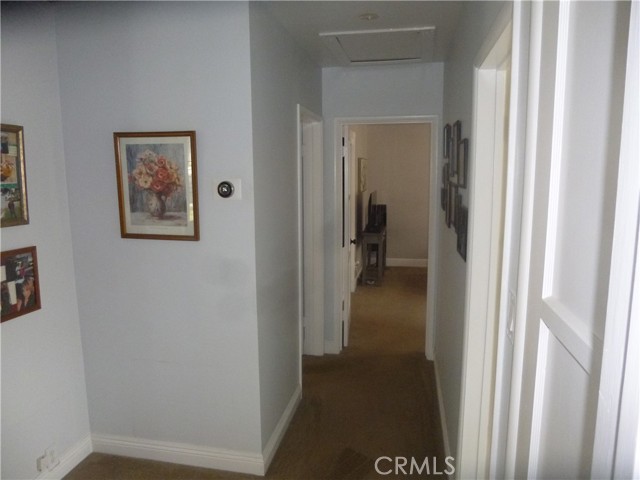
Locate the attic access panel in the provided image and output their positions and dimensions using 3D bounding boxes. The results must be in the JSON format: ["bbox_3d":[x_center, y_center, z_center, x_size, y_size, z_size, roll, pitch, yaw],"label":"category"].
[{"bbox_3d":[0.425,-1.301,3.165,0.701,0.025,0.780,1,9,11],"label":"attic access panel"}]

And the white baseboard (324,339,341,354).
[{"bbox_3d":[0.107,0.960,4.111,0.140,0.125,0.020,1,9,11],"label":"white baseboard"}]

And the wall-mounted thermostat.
[{"bbox_3d":[-0.461,-0.247,2.277,0.084,0.084,0.032,1,9,11],"label":"wall-mounted thermostat"}]

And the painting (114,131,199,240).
[{"bbox_3d":[-0.827,-0.275,2.351,0.439,0.545,0.027,1,9,11],"label":"painting"}]

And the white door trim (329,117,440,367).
[{"bbox_3d":[0.556,0.011,3.936,0.841,2.045,0.135,1,9,11],"label":"white door trim"}]

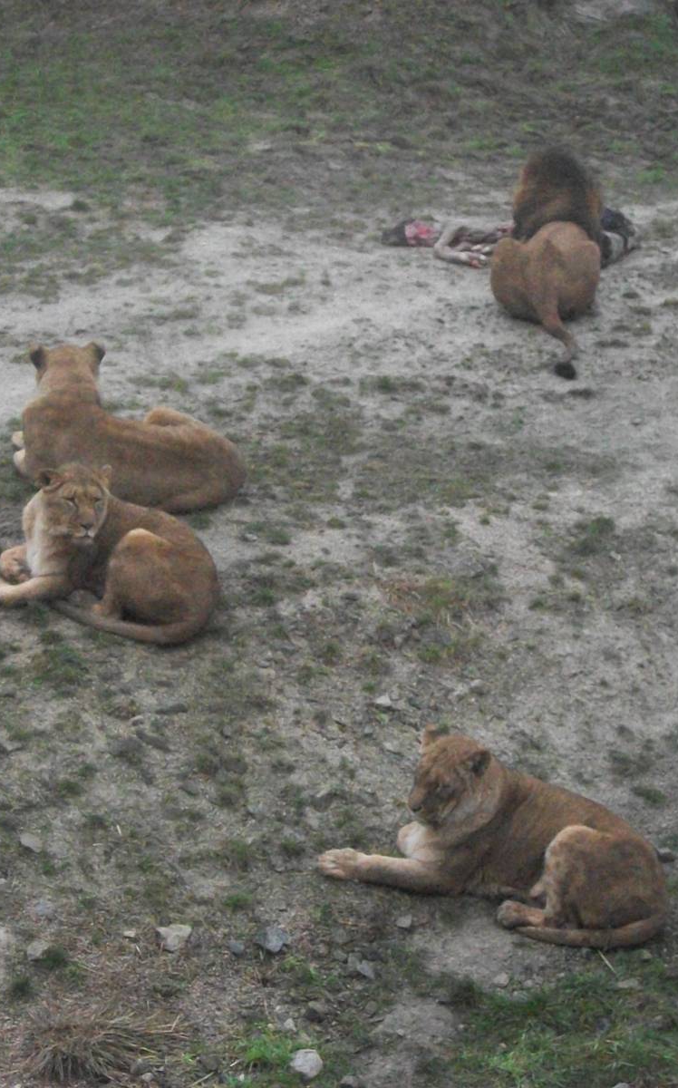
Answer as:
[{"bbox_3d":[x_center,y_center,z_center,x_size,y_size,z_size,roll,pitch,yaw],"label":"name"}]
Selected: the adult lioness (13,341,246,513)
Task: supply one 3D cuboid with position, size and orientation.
[{"bbox_3d":[-0.972,-0.651,12.831,1.370,0.720,0.600,12,28,22],"label":"adult lioness"}]

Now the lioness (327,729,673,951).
[{"bbox_3d":[0.633,0.947,9.555,1.360,0.720,0.610,12,28,22],"label":"lioness"}]

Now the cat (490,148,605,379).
[{"bbox_3d":[1.209,-1.718,14.927,0.650,0.800,2.200,4,26,7],"label":"cat"}]

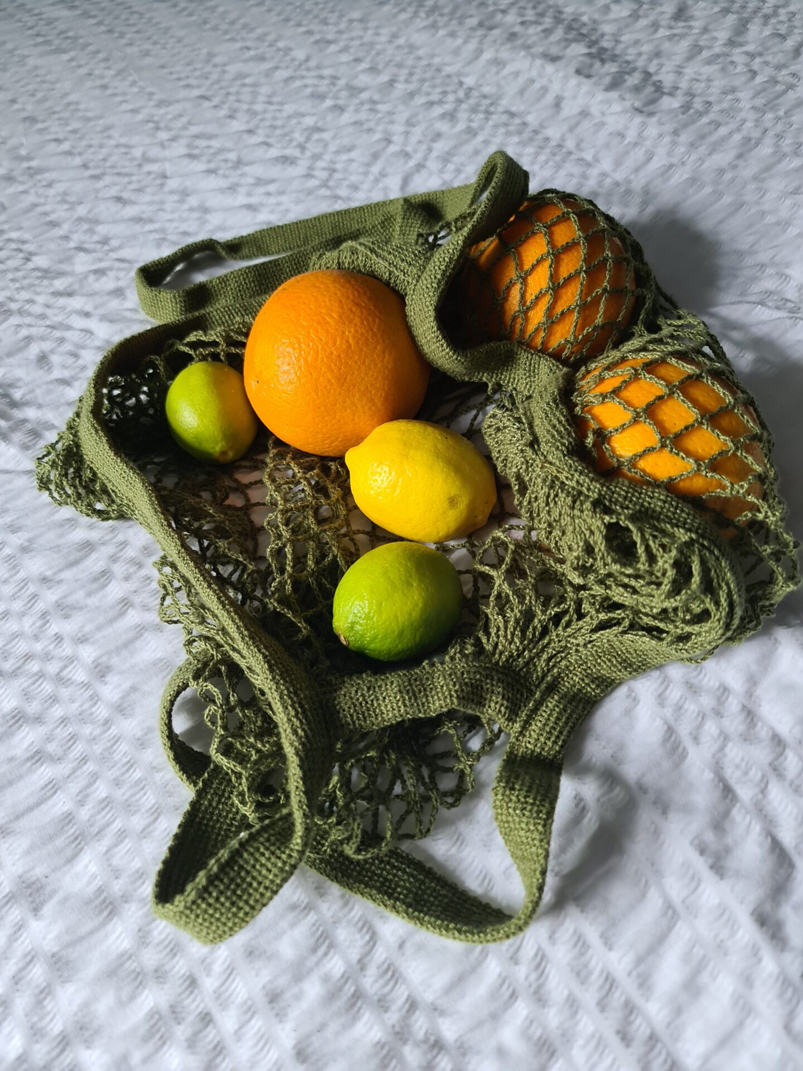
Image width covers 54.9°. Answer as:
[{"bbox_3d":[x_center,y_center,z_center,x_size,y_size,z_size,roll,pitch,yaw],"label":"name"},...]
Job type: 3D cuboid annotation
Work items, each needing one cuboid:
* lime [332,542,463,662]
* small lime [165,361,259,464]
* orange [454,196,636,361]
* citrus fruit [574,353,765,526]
[{"bbox_3d":[-0.001,0.028,0.323,0.057,0.047,0.047,-28,61,-17],"label":"lime"},{"bbox_3d":[-0.093,-0.061,0.383,0.043,0.043,0.054,-16,64,-10],"label":"small lime"},{"bbox_3d":[0.075,-0.131,0.402,0.089,0.088,0.089,0,57,0],"label":"orange"},{"bbox_3d":[0.120,-0.040,0.347,0.083,0.081,0.083,0,57,0],"label":"citrus fruit"}]

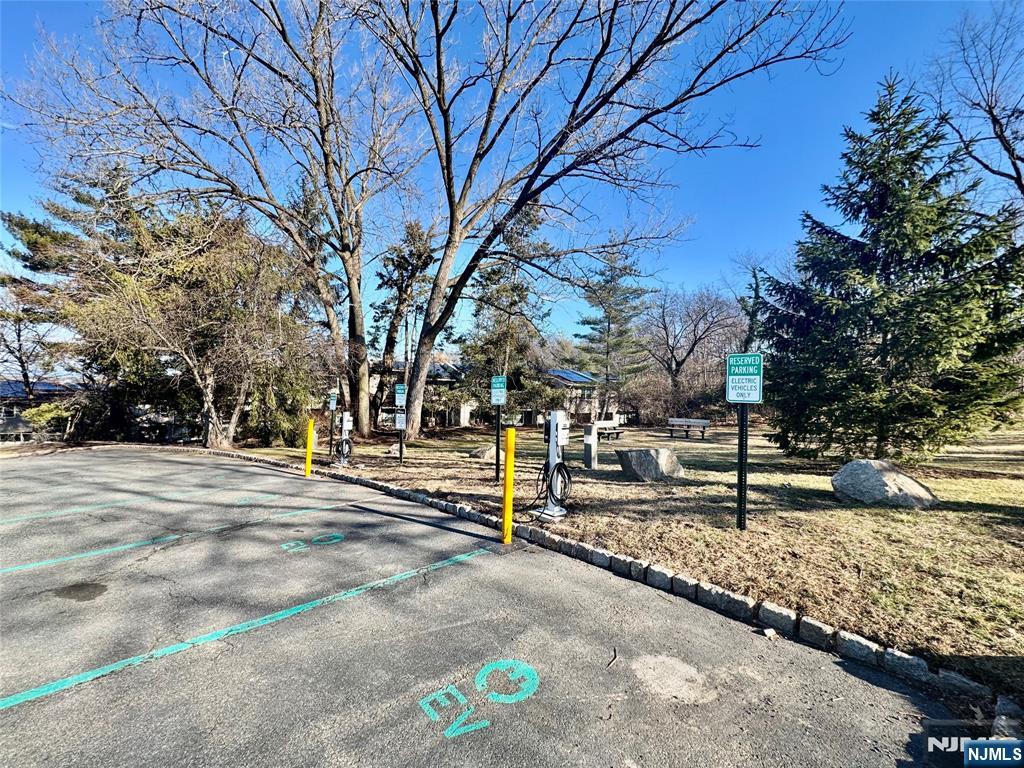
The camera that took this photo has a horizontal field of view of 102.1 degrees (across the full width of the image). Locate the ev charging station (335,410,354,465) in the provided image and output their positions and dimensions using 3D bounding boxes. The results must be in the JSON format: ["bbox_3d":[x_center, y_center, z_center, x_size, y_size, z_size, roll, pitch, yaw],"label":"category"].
[{"bbox_3d":[-3.643,1.202,9.050,0.340,1.180,0.360,4,-4,-44],"label":"ev charging station"}]

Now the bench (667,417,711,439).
[{"bbox_3d":[7.120,1.785,16.800,1.660,0.820,0.620,-1,-4,40],"label":"bench"}]

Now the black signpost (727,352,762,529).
[{"bbox_3d":[2.166,0.537,3.870,0.305,1.640,0.070,-1,-4,42],"label":"black signpost"}]

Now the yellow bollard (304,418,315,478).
[{"bbox_3d":[-4.150,1.328,8.500,0.105,1.190,0.105,-1,-4,41],"label":"yellow bollard"}]

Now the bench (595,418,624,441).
[{"bbox_3d":[3.956,1.866,16.800,1.680,0.820,0.620,4,-4,-41],"label":"bench"}]

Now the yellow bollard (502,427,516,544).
[{"bbox_3d":[-0.028,1.058,4.290,0.105,1.190,0.105,1,-3,0],"label":"yellow bollard"}]

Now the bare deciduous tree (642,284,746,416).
[{"bbox_3d":[15.171,-2.747,35.000,8.000,10.800,7.500,1,-3,0],"label":"bare deciduous tree"}]

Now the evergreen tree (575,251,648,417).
[{"bbox_3d":[8.890,-4.512,37.000,6.300,14.600,6.300,1,-3,0],"label":"evergreen tree"}]

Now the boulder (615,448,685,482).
[{"bbox_3d":[2.275,1.332,6.850,0.980,0.520,0.700,-1,-4,37],"label":"boulder"}]

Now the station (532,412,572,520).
[{"bbox_3d":[0.462,0.906,4.720,0.320,1.200,0.340,4,-4,-44],"label":"station"}]

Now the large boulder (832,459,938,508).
[{"bbox_3d":[4.456,1.161,4.980,0.920,0.520,0.720,-1,-4,38],"label":"large boulder"}]

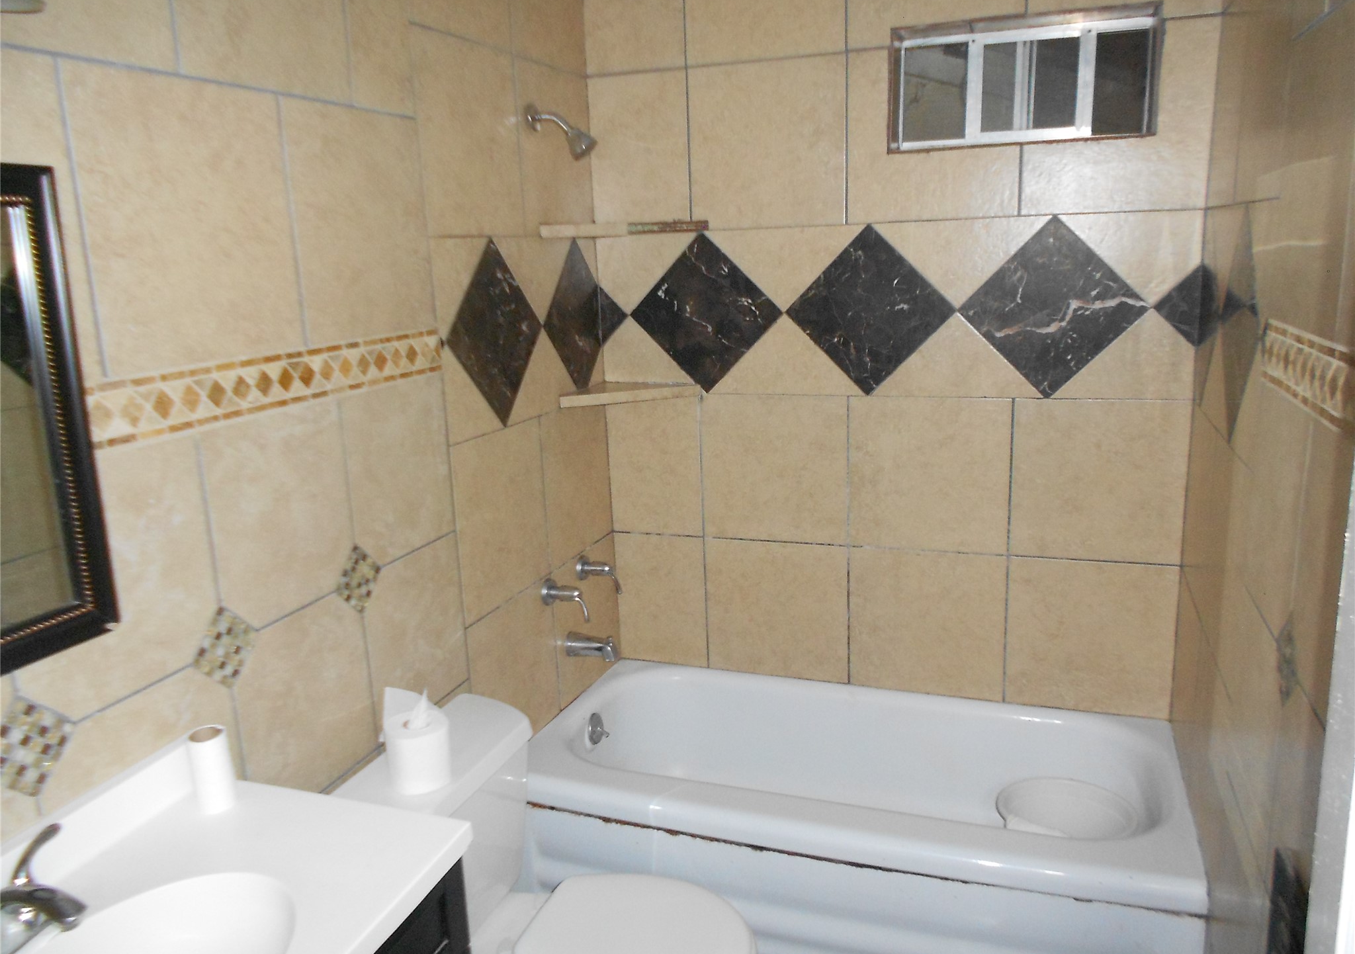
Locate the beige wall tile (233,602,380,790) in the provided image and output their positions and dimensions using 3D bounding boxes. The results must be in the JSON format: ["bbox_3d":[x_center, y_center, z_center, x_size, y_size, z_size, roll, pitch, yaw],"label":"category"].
[{"bbox_3d":[-0.644,0.394,1.779,0.010,0.336,0.324,2,14,20],"label":"beige wall tile"}]

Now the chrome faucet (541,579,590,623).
[{"bbox_3d":[-0.280,0.315,2.596,0.106,0.106,0.066,3,14,20],"label":"chrome faucet"}]

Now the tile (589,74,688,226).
[{"bbox_3d":[-0.098,-0.853,2.696,0.276,0.403,0.012,2,14,20],"label":"tile"}]

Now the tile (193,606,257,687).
[{"bbox_3d":[-0.712,0.268,1.599,0.010,0.136,0.135,3,14,20],"label":"tile"}]

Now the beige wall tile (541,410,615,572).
[{"bbox_3d":[-0.270,0.003,2.751,0.010,0.404,0.387,2,14,20],"label":"beige wall tile"}]

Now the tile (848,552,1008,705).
[{"bbox_3d":[0.660,0.387,2.703,0.408,0.397,0.010,2,14,20],"label":"tile"}]

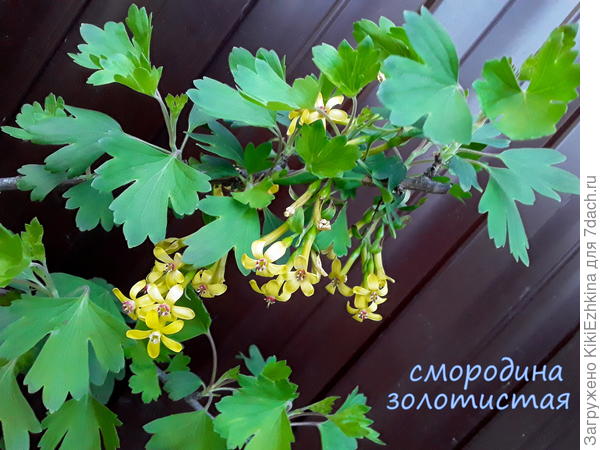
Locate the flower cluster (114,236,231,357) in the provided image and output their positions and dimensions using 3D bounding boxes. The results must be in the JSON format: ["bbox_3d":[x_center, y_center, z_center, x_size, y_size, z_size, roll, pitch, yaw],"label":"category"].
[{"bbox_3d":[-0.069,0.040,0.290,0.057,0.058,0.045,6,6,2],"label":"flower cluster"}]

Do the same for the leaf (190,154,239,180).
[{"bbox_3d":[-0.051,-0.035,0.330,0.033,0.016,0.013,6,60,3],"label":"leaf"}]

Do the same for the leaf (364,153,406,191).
[{"bbox_3d":[0.046,-0.029,0.290,0.023,0.021,0.007,5,-24,-4],"label":"leaf"}]

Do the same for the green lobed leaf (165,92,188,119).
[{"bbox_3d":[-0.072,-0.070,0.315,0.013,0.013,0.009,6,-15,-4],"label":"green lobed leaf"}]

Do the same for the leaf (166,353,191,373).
[{"bbox_3d":[-0.067,0.076,0.298,0.014,0.004,0.012,5,60,3],"label":"leaf"}]

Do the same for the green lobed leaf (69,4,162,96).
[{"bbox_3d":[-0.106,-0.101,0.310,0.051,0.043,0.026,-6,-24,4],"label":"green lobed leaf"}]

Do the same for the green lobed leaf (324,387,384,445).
[{"bbox_3d":[0.029,0.102,0.288,0.030,0.011,0.032,5,63,-4],"label":"green lobed leaf"}]

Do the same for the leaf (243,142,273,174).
[{"bbox_3d":[-0.023,-0.036,0.292,0.016,0.018,0.004,5,-21,2],"label":"leaf"}]

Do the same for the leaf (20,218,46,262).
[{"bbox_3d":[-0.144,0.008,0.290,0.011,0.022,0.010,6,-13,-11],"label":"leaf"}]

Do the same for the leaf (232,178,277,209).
[{"bbox_3d":[-0.023,-0.016,0.276,0.022,0.006,0.017,5,53,3],"label":"leaf"}]

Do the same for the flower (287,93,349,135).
[{"bbox_3d":[0.009,-0.058,0.278,0.031,0.021,0.012,5,-17,1],"label":"flower"}]

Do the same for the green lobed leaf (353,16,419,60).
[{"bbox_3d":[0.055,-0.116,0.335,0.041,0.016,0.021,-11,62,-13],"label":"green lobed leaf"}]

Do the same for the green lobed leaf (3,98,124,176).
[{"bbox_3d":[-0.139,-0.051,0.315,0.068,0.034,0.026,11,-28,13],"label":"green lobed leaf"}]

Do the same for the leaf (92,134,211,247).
[{"bbox_3d":[-0.075,-0.018,0.272,0.059,0.059,0.013,5,-24,5],"label":"leaf"}]

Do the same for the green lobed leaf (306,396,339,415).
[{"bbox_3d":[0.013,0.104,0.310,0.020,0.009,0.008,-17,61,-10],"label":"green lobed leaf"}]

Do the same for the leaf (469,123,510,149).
[{"bbox_3d":[0.100,-0.050,0.288,0.025,0.007,0.019,5,59,-4],"label":"leaf"}]

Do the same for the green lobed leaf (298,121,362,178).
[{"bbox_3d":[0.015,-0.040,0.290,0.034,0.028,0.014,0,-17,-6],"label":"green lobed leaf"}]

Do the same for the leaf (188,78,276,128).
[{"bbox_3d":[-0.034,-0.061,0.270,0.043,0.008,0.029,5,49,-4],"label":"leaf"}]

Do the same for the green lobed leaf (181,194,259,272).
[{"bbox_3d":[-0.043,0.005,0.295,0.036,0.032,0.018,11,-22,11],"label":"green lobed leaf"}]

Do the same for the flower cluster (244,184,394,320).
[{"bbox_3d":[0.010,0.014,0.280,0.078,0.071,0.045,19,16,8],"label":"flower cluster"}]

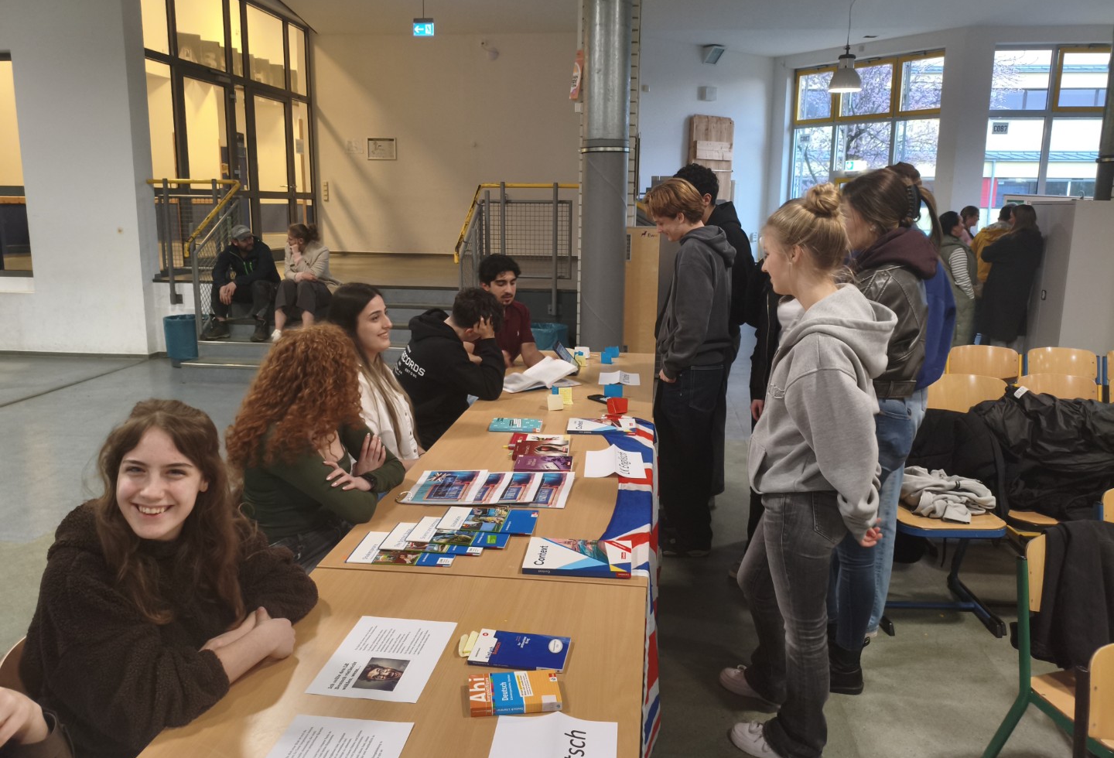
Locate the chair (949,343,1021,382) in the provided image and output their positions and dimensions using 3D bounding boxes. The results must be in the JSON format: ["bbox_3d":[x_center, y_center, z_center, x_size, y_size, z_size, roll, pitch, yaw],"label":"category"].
[{"bbox_3d":[2.438,0.250,4.843,0.460,0.860,0.540,2,11,7],"label":"chair"}]

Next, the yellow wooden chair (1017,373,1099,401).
[{"bbox_3d":[2.465,0.430,4.062,0.430,0.840,0.480,3,12,9],"label":"yellow wooden chair"}]

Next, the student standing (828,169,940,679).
[{"bbox_3d":[1.038,0.222,2.762,0.380,1.740,0.480,7,13,28],"label":"student standing"}]

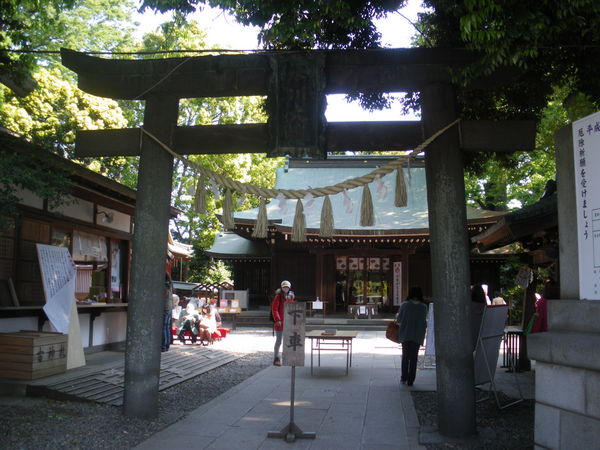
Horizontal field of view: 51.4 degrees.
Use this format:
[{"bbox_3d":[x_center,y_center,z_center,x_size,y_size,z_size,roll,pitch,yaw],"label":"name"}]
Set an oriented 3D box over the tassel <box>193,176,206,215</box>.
[{"bbox_3d":[-1.173,-0.344,7.280,0.150,0.440,0.150,-1,-7,9],"label":"tassel"}]

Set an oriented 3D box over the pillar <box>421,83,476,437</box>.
[{"bbox_3d":[1.658,0.306,6.981,0.436,3.908,0.436,-2,-7,8],"label":"pillar"}]

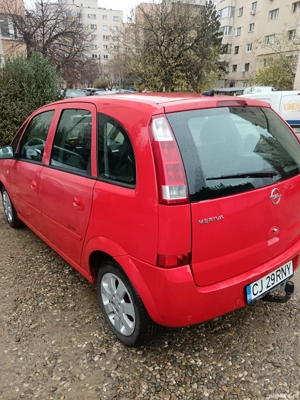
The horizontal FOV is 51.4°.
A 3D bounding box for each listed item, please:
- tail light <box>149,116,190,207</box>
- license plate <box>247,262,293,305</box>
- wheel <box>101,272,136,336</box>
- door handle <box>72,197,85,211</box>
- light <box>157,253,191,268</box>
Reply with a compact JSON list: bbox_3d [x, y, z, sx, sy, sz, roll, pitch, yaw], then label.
[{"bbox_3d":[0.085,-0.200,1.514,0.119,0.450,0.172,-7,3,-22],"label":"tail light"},{"bbox_3d":[0.794,0.523,2.032,0.520,0.110,0.020,-13,9,-36],"label":"license plate"},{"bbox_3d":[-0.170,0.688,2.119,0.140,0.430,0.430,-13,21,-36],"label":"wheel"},{"bbox_3d":[-0.489,0.018,2.179,0.050,0.085,0.165,-13,21,-36],"label":"door handle"},{"bbox_3d":[0.120,0.301,1.573,0.147,0.091,0.096,-5,18,-15],"label":"light"}]

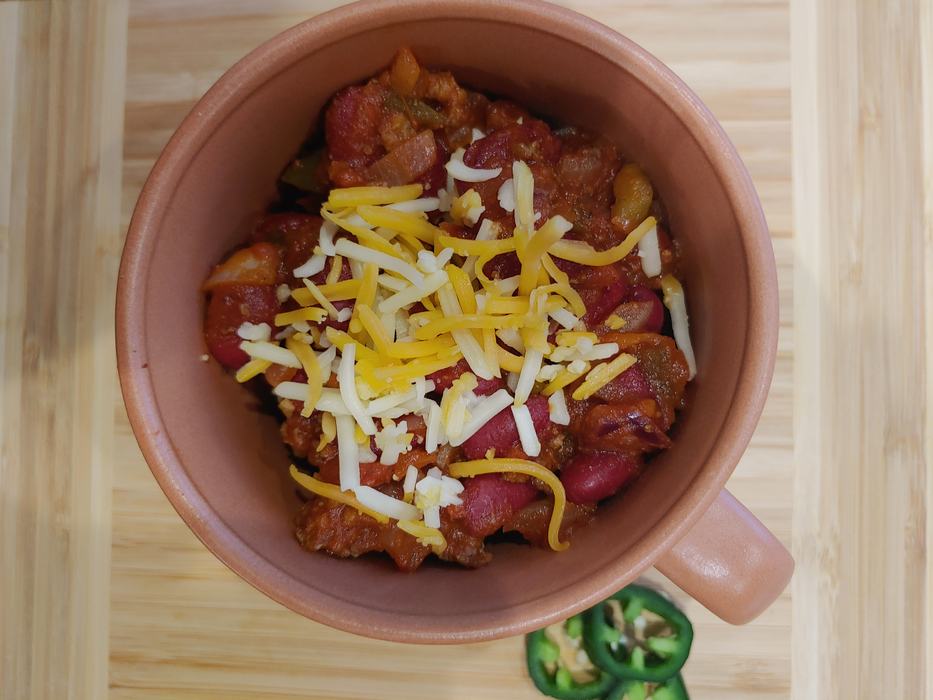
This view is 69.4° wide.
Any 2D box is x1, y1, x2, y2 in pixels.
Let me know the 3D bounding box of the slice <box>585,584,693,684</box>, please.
[{"bbox_3d":[0.047,0.077,0.184,0.028,0.006,0.025,0,84,-4],"label":"slice"}]

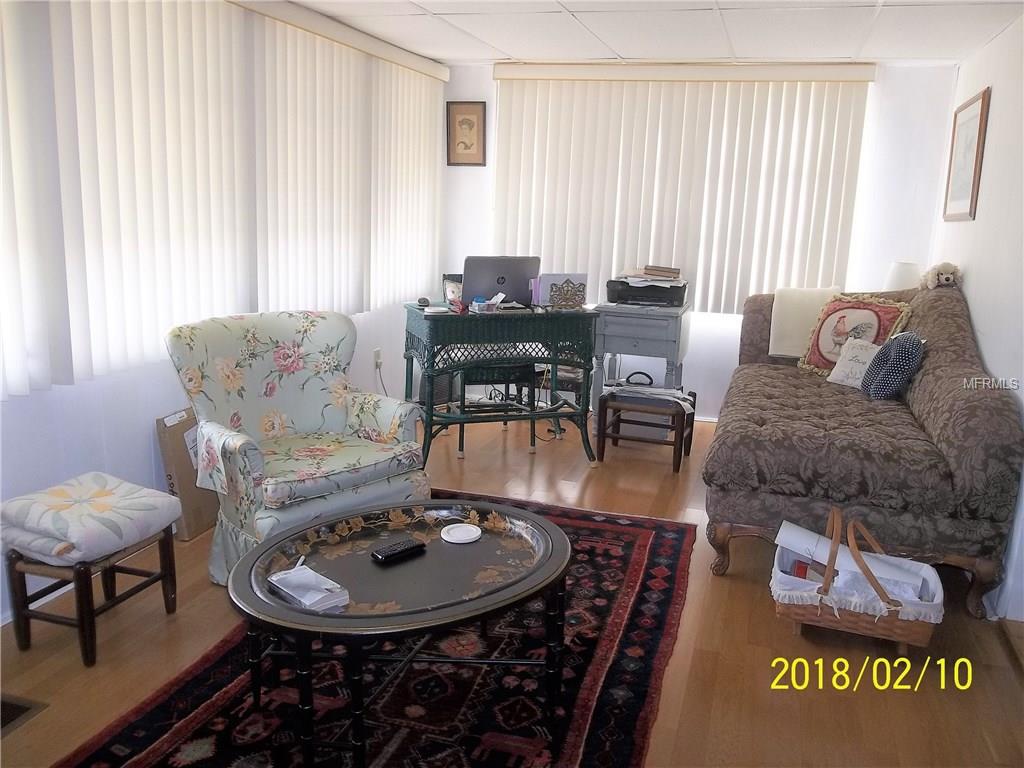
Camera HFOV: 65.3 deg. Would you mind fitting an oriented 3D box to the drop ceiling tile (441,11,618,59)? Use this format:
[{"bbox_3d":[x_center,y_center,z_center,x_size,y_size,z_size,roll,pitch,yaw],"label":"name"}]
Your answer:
[{"bbox_3d":[0.124,-1.735,3.992,0.620,0.020,1.140,7,14,17],"label":"drop ceiling tile"}]

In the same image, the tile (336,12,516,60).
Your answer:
[{"bbox_3d":[-0.424,-1.802,4.163,0.530,0.020,1.140,7,14,17],"label":"tile"}]

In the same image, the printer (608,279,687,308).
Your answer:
[{"bbox_3d":[0.780,-0.551,4.634,0.430,0.150,0.340,4,13,8],"label":"printer"}]

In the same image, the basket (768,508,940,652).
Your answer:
[{"bbox_3d":[1.083,0.594,2.483,0.470,0.340,0.350,7,14,18],"label":"basket"}]

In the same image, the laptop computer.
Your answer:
[{"bbox_3d":[-0.062,-0.489,3.838,0.380,0.250,0.280,-1,13,-12],"label":"laptop computer"}]

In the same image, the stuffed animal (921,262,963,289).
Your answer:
[{"bbox_3d":[2.019,-0.510,3.755,0.180,0.130,0.190,5,13,13],"label":"stuffed animal"}]

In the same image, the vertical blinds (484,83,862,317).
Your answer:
[{"bbox_3d":[0.882,-1.100,4.662,2.120,1.310,0.080,7,14,18],"label":"vertical blinds"}]

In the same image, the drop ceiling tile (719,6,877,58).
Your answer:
[{"bbox_3d":[1.311,-1.610,3.674,0.610,0.020,1.180,7,14,18],"label":"drop ceiling tile"}]

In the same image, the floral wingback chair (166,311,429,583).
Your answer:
[{"bbox_3d":[-0.719,0.211,2.735,0.760,0.830,0.710,-8,17,-39],"label":"floral wingback chair"}]

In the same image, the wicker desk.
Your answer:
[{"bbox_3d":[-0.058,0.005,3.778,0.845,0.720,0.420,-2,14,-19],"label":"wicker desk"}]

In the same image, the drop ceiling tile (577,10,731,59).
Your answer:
[{"bbox_3d":[0.717,-1.662,3.808,0.615,0.020,1.140,7,14,17],"label":"drop ceiling tile"}]

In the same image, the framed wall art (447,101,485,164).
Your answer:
[{"bbox_3d":[-0.277,-1.501,4.798,0.254,0.372,0.022,7,14,17],"label":"framed wall art"}]

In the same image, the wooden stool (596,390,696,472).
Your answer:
[{"bbox_3d":[0.651,0.208,3.919,0.395,0.328,0.305,7,14,17],"label":"wooden stool"}]

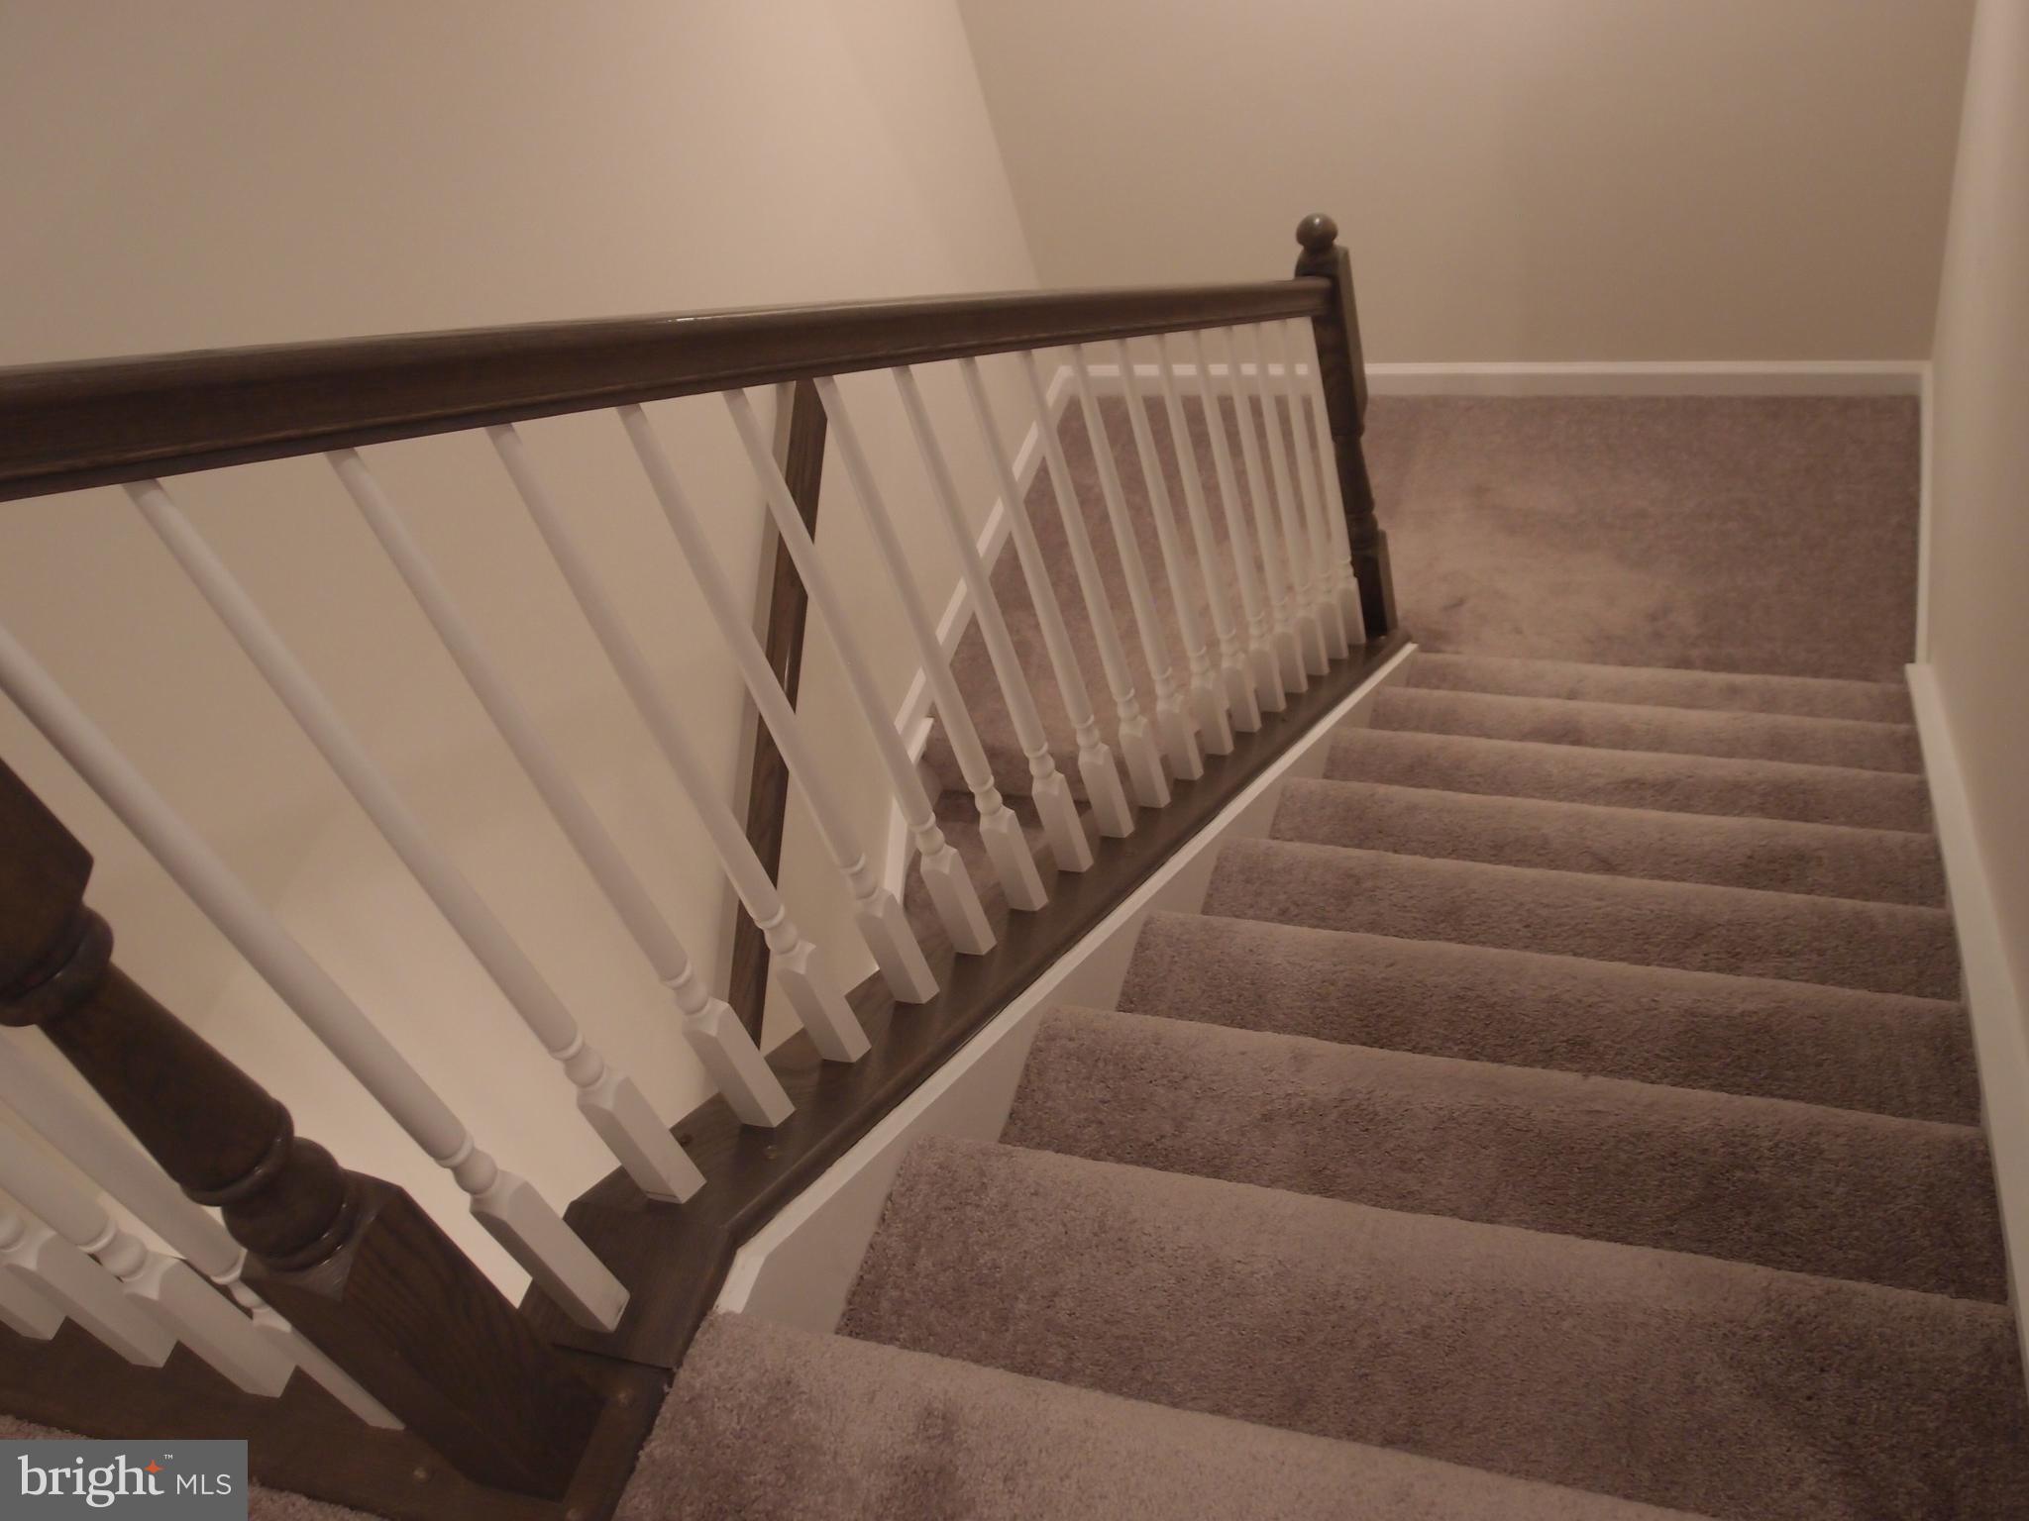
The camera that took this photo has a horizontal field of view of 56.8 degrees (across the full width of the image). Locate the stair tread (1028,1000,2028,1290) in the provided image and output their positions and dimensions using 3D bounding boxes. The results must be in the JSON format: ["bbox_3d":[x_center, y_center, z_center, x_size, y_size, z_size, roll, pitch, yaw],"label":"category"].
[{"bbox_3d":[0.414,0.424,1.792,0.906,0.045,0.296,5,50,23],"label":"stair tread"}]

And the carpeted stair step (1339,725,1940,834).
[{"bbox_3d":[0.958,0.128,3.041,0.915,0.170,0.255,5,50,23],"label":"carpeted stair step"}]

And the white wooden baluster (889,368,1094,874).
[{"bbox_3d":[-0.015,-0.119,2.059,0.032,0.784,0.032,5,50,23],"label":"white wooden baluster"}]

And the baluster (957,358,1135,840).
[{"bbox_3d":[0.044,-0.156,2.192,0.032,0.784,0.032,5,50,23],"label":"baluster"}]

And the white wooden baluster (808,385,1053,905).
[{"bbox_3d":[-0.070,-0.080,1.875,0.032,0.764,0.032,5,51,23],"label":"white wooden baluster"}]

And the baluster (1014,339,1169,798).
[{"bbox_3d":[0.103,-0.193,2.325,0.032,0.784,0.032,5,50,23],"label":"baluster"}]

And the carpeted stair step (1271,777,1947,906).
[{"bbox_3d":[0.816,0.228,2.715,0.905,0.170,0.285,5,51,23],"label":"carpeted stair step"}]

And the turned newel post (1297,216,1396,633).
[{"bbox_3d":[0.602,-0.559,3.390,0.081,0.957,0.081,5,51,23],"label":"turned newel post"}]

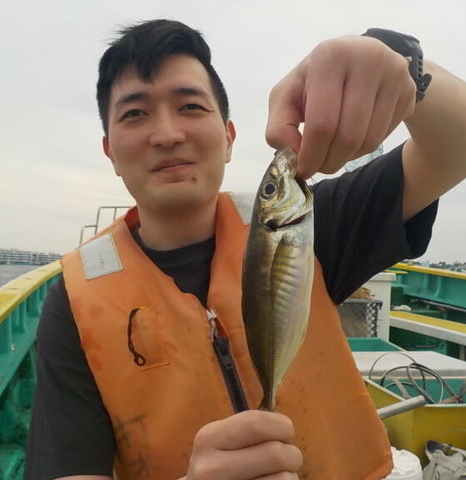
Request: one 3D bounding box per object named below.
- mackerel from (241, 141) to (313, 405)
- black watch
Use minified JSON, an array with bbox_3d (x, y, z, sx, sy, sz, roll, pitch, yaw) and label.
[{"bbox_3d":[0.032,0.036,0.405,0.050,0.212,0.029,3,0,0],"label":"mackerel"},{"bbox_3d":[0.135,-0.145,0.475,0.061,0.054,0.045,28,17,30],"label":"black watch"}]

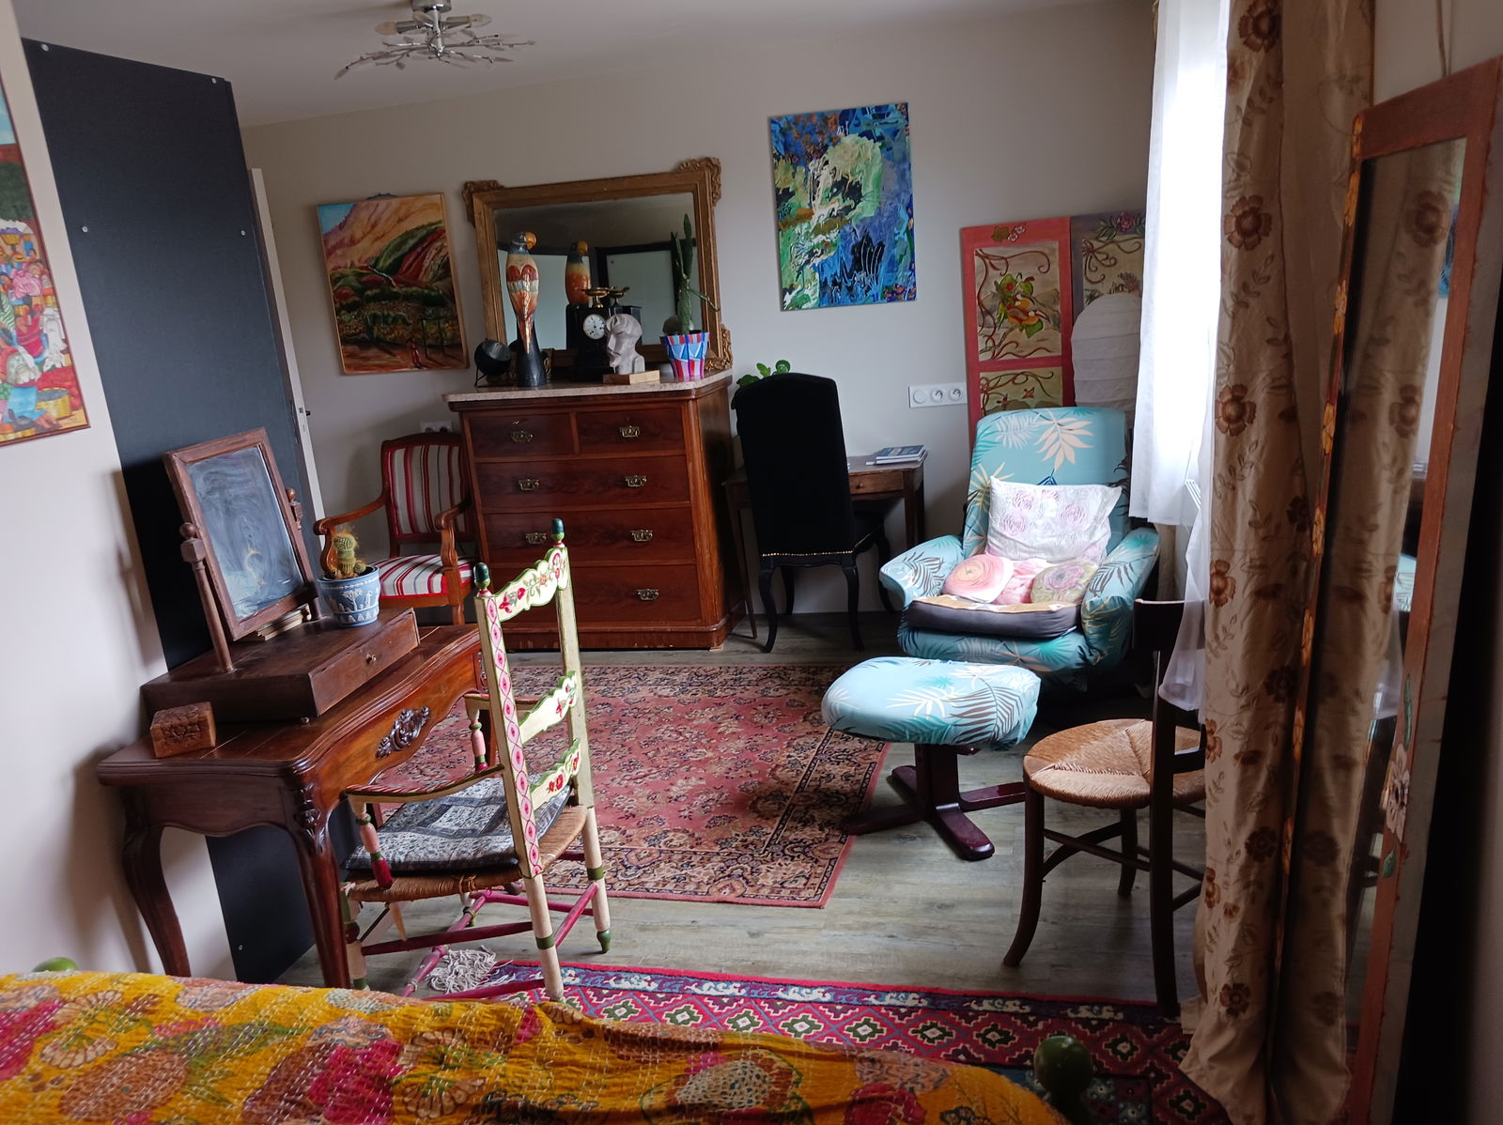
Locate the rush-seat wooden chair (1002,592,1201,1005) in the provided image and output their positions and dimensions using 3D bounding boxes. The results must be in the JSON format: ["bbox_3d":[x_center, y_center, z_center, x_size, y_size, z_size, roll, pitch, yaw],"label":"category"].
[{"bbox_3d":[0.767,0.424,2.335,0.420,0.840,0.440,-16,18,-36],"label":"rush-seat wooden chair"}]

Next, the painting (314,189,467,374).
[{"bbox_3d":[-1.562,-1.188,5.082,0.600,0.728,0.030,-2,14,13],"label":"painting"}]

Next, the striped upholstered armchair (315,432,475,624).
[{"bbox_3d":[-1.385,-0.060,4.880,0.600,0.900,0.610,-3,14,10],"label":"striped upholstered armchair"}]

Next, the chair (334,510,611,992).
[{"bbox_3d":[-0.564,0.416,2.449,0.500,0.980,0.550,0,14,19],"label":"chair"}]

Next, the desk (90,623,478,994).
[{"bbox_3d":[-0.842,0.592,2.516,0.434,0.710,0.805,-2,15,14],"label":"desk"}]

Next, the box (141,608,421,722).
[{"bbox_3d":[-0.938,0.210,2.414,0.325,0.093,0.422,-2,15,14],"label":"box"}]

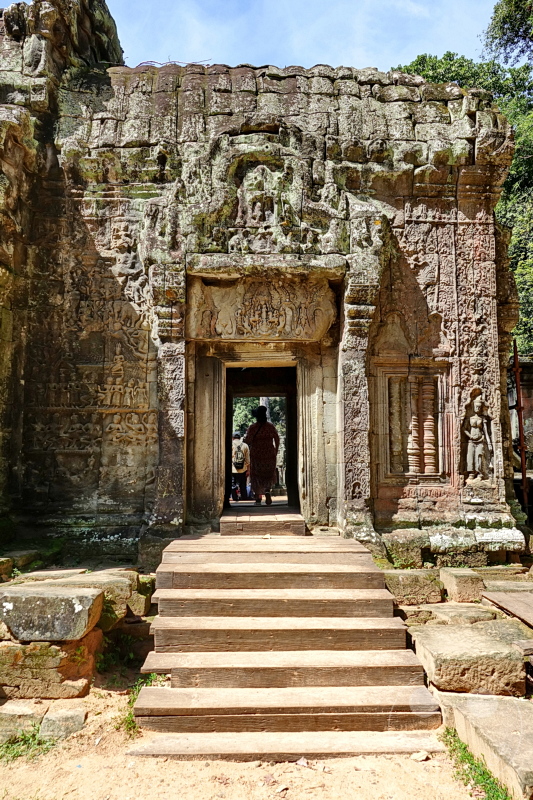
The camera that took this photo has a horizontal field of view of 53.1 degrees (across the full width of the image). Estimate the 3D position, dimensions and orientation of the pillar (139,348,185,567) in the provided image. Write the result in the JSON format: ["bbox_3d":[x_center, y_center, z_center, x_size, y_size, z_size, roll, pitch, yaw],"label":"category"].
[{"bbox_3d":[-1.268,0.671,6.566,0.500,2.700,0.450,0,-5,-1],"label":"pillar"}]

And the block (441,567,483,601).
[{"bbox_3d":[1.735,1.639,4.736,0.260,0.220,0.420,0,-7,-1],"label":"block"}]

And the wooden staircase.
[{"bbox_3d":[0.070,1.861,4.688,1.980,0.900,2.800,0,-5,-3],"label":"wooden staircase"}]

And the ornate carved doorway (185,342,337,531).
[{"bbox_3d":[-0.077,0.468,6.836,1.880,2.340,0.500,0,-5,-1],"label":"ornate carved doorway"}]

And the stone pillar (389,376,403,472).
[{"bbox_3d":[1.605,0.291,6.634,0.160,1.190,0.160,0,-7,-1],"label":"stone pillar"}]

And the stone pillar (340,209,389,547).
[{"bbox_3d":[1.120,-0.325,6.216,0.450,3.800,0.480,0,-7,-1],"label":"stone pillar"}]

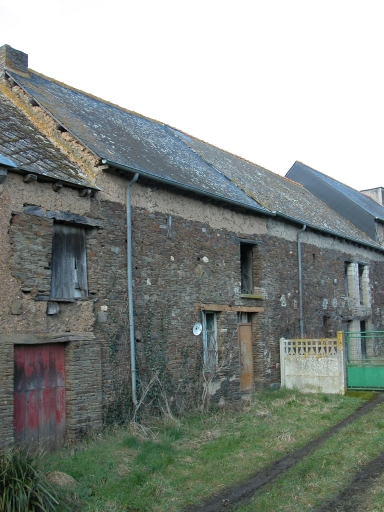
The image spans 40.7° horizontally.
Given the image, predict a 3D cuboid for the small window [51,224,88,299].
[{"bbox_3d":[-2.495,0.120,10.677,0.050,1.471,0.864,-9,-12,41],"label":"small window"}]

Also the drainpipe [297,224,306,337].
[{"bbox_3d":[3.745,1.364,17.356,0.260,4.902,0.110,-9,-12,41],"label":"drainpipe"}]

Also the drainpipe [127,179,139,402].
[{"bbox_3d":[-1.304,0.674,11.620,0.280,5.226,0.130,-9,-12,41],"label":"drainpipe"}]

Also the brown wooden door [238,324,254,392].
[{"bbox_3d":[1.578,2.927,15.009,0.060,1.876,0.686,-9,-12,41],"label":"brown wooden door"}]

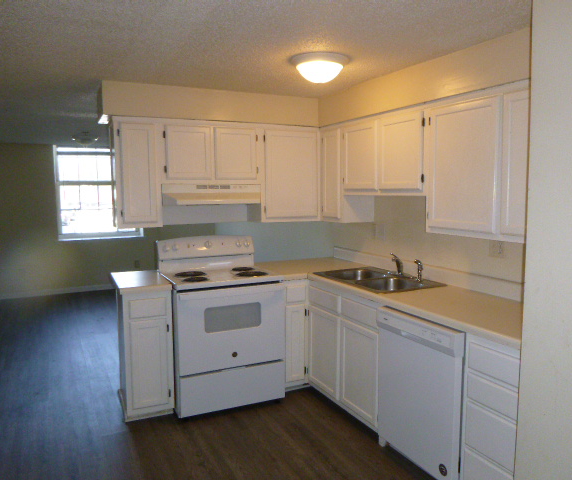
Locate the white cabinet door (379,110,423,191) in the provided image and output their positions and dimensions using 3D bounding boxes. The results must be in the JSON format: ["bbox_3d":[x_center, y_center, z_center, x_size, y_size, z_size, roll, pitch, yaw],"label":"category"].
[{"bbox_3d":[0.728,-0.546,2.917,0.032,0.460,0.434,-3,7,-26],"label":"white cabinet door"}]

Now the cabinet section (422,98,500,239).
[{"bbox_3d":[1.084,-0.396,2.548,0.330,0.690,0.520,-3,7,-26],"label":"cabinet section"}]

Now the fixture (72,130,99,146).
[{"bbox_3d":[-2.408,-1.203,5.470,0.326,0.187,0.326,-3,6,-25],"label":"fixture"}]

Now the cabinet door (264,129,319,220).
[{"bbox_3d":[0.043,-0.508,3.639,0.457,0.684,0.020,-3,6,-25],"label":"cabinet door"}]

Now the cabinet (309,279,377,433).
[{"bbox_3d":[0.615,0.734,3.236,0.577,0.853,0.872,-3,6,-25],"label":"cabinet"}]

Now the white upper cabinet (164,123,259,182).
[{"bbox_3d":[-0.594,-0.646,3.489,0.754,0.456,0.316,-3,6,-25],"label":"white upper cabinet"}]

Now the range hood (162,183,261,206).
[{"bbox_3d":[-0.566,-0.341,3.465,0.754,0.146,0.440,-3,6,-25],"label":"range hood"}]

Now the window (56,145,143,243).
[{"bbox_3d":[-2.860,-0.720,7.044,1.258,1.411,0.109,-3,6,-25],"label":"window"}]

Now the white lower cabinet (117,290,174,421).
[{"bbox_3d":[-0.995,0.746,3.206,0.321,0.853,0.490,-3,6,-25],"label":"white lower cabinet"}]

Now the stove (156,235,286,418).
[{"bbox_3d":[-0.490,0.573,3.435,0.765,1.145,0.711,-3,6,-25],"label":"stove"}]

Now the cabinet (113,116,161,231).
[{"bbox_3d":[-1.073,-0.473,3.277,0.310,0.752,0.316,-3,6,-25],"label":"cabinet"}]

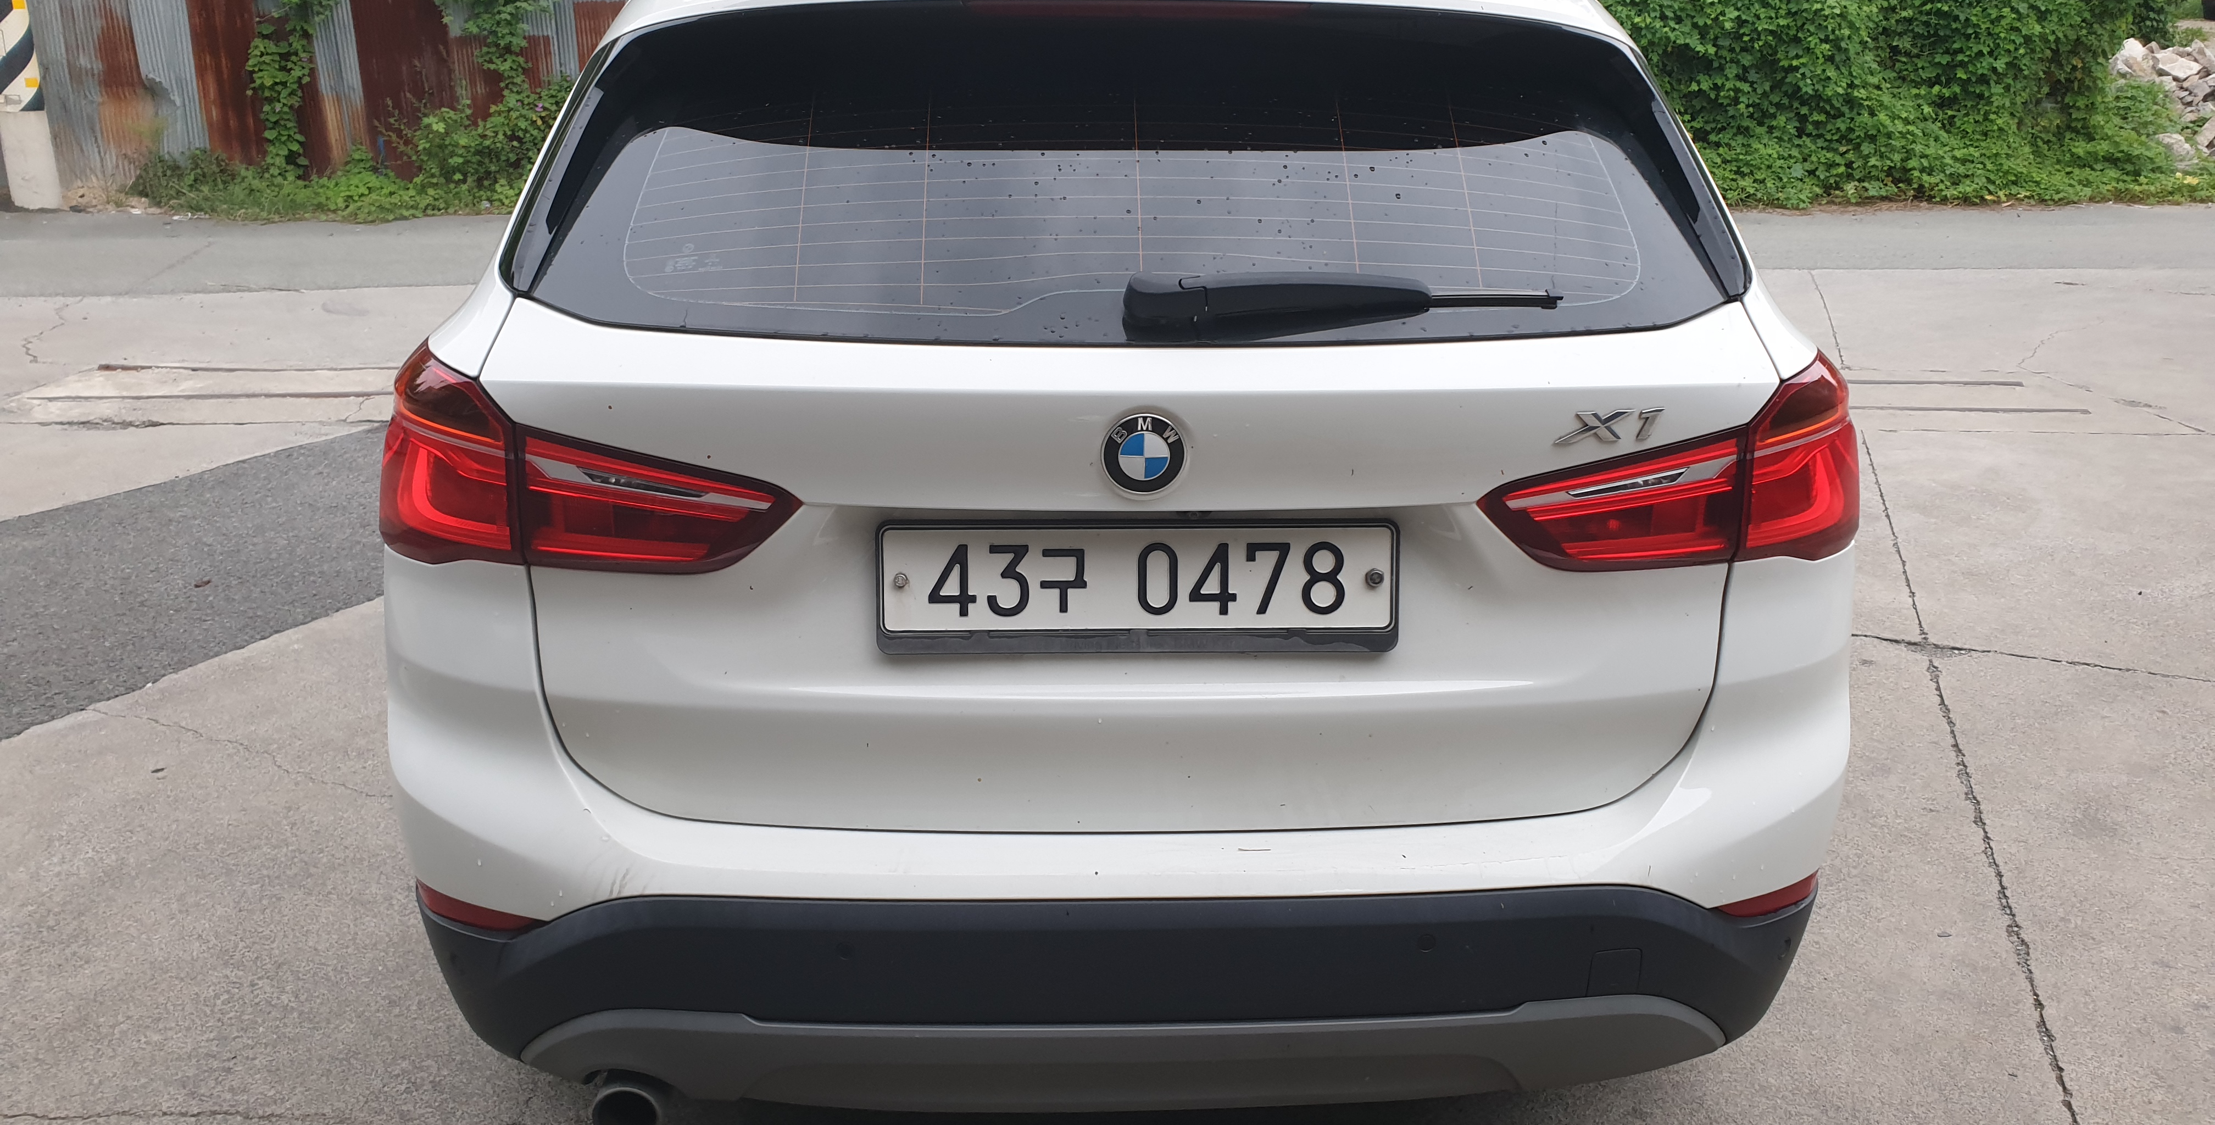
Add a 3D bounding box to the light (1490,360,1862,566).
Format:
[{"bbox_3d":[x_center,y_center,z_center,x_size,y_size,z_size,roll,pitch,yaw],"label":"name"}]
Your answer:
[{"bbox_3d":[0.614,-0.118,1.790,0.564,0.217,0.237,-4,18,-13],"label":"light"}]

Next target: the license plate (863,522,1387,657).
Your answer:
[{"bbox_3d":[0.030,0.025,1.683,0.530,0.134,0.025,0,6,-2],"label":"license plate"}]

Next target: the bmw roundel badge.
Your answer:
[{"bbox_3d":[0.035,-0.105,1.611,0.082,0.082,0.014,0,16,-2],"label":"bmw roundel badge"}]

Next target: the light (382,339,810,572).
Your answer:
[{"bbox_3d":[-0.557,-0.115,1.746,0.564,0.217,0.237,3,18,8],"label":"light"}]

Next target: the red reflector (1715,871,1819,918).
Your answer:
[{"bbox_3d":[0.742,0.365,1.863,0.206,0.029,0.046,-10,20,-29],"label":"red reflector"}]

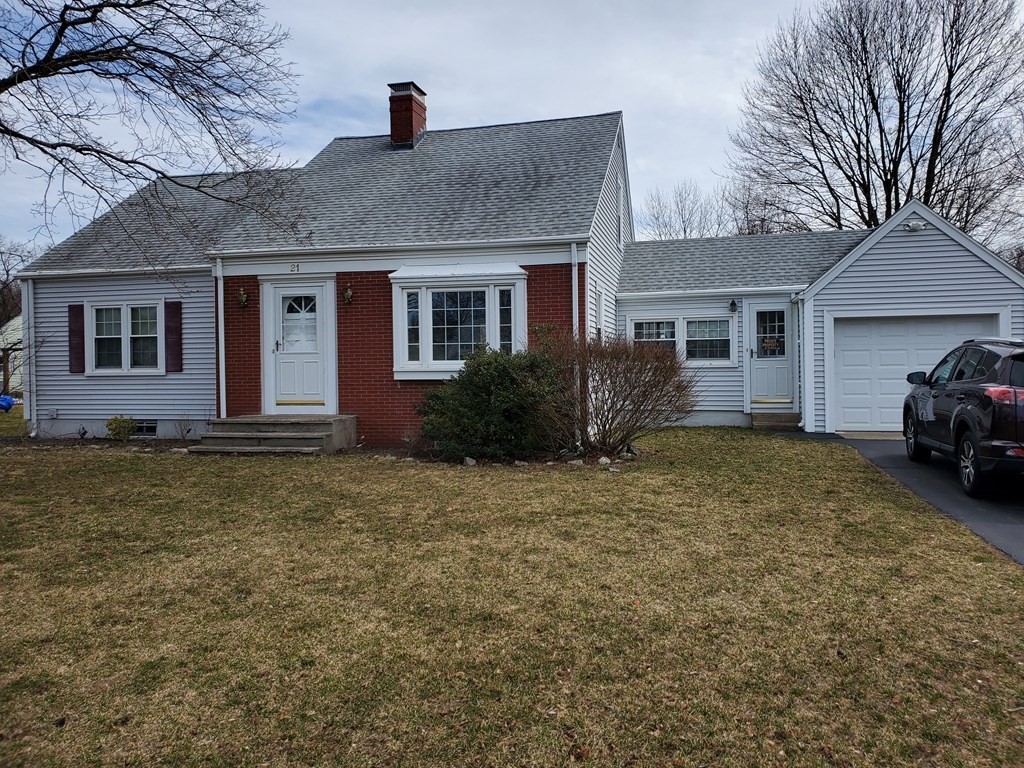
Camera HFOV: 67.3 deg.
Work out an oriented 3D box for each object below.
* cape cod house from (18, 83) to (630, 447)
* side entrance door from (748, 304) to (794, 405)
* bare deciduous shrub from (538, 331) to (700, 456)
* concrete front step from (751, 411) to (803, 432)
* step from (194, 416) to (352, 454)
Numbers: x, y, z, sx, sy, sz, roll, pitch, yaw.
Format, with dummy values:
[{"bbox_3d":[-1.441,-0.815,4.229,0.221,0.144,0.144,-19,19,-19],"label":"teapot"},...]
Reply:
[{"bbox_3d":[-3.500,-2.834,18.122,12.150,7.650,9.600,0,1,14],"label":"cape cod house"},{"bbox_3d":[5.201,-0.612,15.542,0.860,2.050,0.080,0,1,14],"label":"side entrance door"},{"bbox_3d":[1.601,0.133,11.350,2.300,1.720,2.000,0,1,14],"label":"bare deciduous shrub"},{"bbox_3d":[5.248,0.755,15.227,0.920,0.310,0.750,0,1,14],"label":"concrete front step"},{"bbox_3d":[-3.910,0.831,12.859,2.270,0.510,1.620,0,1,14],"label":"step"}]

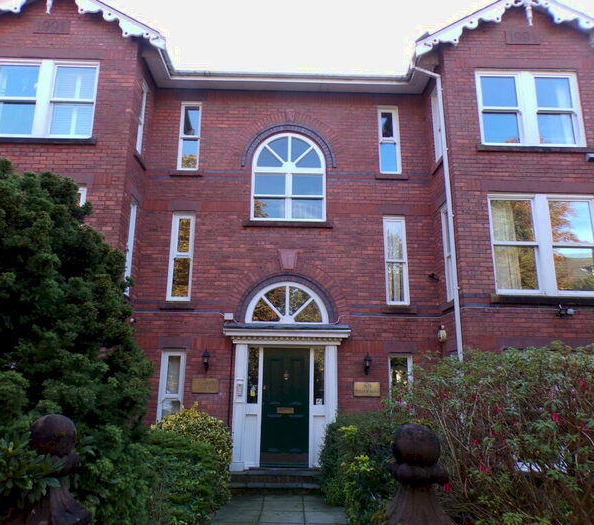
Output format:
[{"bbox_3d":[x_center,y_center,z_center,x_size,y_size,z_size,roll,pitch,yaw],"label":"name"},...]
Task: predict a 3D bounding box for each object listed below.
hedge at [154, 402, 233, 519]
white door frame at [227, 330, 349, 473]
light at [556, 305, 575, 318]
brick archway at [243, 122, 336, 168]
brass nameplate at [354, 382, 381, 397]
[{"bbox_3d":[-1.616,2.941,7.533,1.203,1.401,1.200,1,-14,-1],"label":"hedge"},{"bbox_3d":[-0.192,2.396,8.583,2.266,2.433,0.380,1,-14,-1],"label":"white door frame"},{"bbox_3d":[4.319,0.789,7.808,0.297,0.207,0.200,1,-14,-1],"label":"light"},{"bbox_3d":[-0.154,-2.381,9.949,1.940,1.006,0.120,1,-14,-1],"label":"brick archway"},{"bbox_3d":[1.291,2.334,8.921,0.478,0.249,0.025,1,-13,0],"label":"brass nameplate"}]

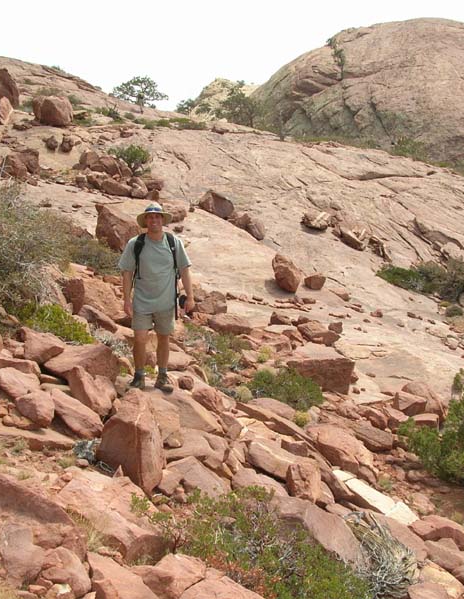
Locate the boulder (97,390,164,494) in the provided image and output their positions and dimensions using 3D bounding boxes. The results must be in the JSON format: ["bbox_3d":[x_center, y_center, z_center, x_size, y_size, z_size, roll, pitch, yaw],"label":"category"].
[{"bbox_3d":[-0.914,1.278,7.350,0.600,0.834,0.700,0,0,-7],"label":"boulder"}]

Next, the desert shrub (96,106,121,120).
[{"bbox_3d":[-5.347,-8.053,35.000,1.039,0.606,0.850,0,0,-9],"label":"desert shrub"}]

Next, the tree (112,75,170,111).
[{"bbox_3d":[-4.920,-10.957,43.000,3.085,2.021,2.700,0,0,-7],"label":"tree"}]

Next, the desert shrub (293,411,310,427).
[{"bbox_3d":[0.757,1.295,8.800,0.196,0.174,0.196,0,2,5],"label":"desert shrub"}]

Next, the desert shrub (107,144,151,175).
[{"bbox_3d":[-2.663,-3.637,21.000,1.091,0.779,1.000,0,0,-7],"label":"desert shrub"}]

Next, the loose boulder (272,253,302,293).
[{"bbox_3d":[1.098,-0.534,16.000,0.564,0.768,0.479,0,2,4],"label":"loose boulder"}]

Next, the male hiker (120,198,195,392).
[{"bbox_3d":[-0.742,-0.025,7.950,0.720,1.859,0.450,0,0,-4],"label":"male hiker"}]

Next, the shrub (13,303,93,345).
[{"bbox_3d":[-2.054,0.285,9.200,0.979,0.501,0.750,0,0,-13],"label":"shrub"}]

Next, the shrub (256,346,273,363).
[{"bbox_3d":[0.442,0.748,11.000,0.218,0.218,0.218,0,2,2],"label":"shrub"}]

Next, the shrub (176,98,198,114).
[{"bbox_3d":[-3.221,-13.370,56.000,1.524,1.108,1.400,0,0,-3],"label":"shrub"}]

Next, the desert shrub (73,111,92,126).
[{"bbox_3d":[-5.918,-7.165,32.000,0.792,0.633,0.750,0,0,-10],"label":"desert shrub"}]

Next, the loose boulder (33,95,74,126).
[{"bbox_3d":[-6.883,-7.209,31.000,1.534,1.150,1.400,0,0,-13],"label":"loose boulder"}]

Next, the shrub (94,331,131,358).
[{"bbox_3d":[-1.360,0.512,9.200,0.410,0.303,0.369,0,2,-8],"label":"shrub"}]

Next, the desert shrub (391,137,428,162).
[{"bbox_3d":[9.661,-8.164,44.000,2.068,1.486,1.655,0,2,12],"label":"desert shrub"}]

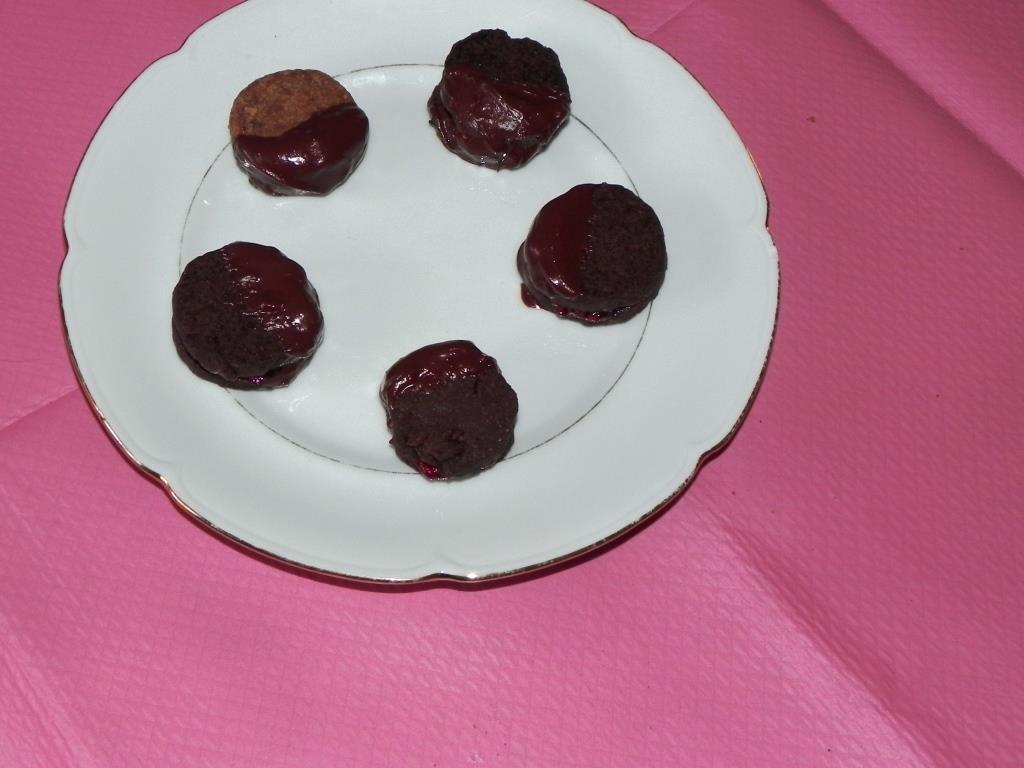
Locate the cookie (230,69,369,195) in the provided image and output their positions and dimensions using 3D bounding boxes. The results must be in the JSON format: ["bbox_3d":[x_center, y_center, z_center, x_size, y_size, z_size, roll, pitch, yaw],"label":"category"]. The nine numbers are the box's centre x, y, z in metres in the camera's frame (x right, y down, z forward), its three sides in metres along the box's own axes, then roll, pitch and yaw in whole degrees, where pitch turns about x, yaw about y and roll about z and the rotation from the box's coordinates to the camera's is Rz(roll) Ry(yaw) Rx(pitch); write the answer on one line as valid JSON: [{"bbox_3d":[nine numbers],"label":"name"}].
[{"bbox_3d":[-0.076,-0.091,0.438,0.049,0.014,0.049,2,64,-4],"label":"cookie"}]

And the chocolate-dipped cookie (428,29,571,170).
[{"bbox_3d":[-0.005,-0.105,0.447,0.052,0.018,0.056,2,64,-4],"label":"chocolate-dipped cookie"}]

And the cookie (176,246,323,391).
[{"bbox_3d":[-0.088,-0.023,0.405,0.049,0.013,0.051,2,64,-4],"label":"cookie"}]

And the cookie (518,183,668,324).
[{"bbox_3d":[0.028,-0.046,0.424,0.052,0.014,0.053,2,64,-4],"label":"cookie"}]

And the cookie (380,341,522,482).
[{"bbox_3d":[-0.020,0.008,0.395,0.045,0.013,0.047,2,64,-4],"label":"cookie"}]

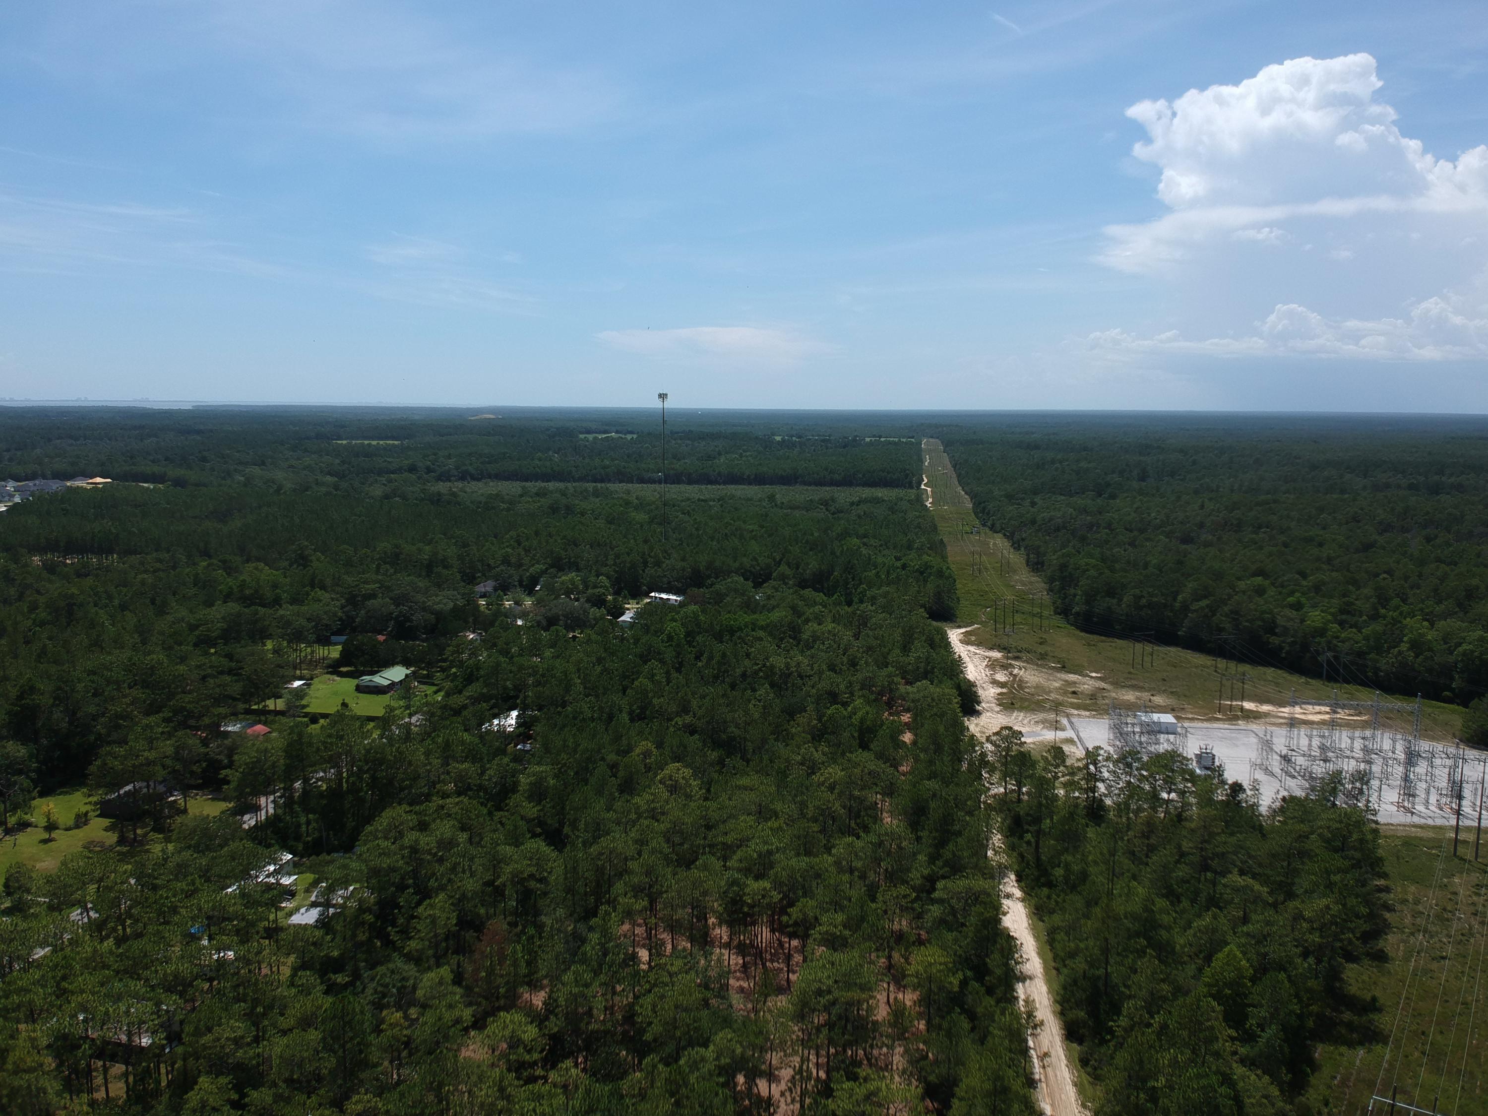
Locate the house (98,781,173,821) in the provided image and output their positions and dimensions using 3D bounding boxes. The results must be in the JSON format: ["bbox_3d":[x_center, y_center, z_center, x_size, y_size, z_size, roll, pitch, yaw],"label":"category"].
[{"bbox_3d":[-150.486,59.048,266.123,9.600,4.800,13.000,1,8,6],"label":"house"}]

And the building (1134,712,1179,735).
[{"bbox_3d":[128.892,51.632,335.675,10.391,3.506,9.119,2,8,8],"label":"building"}]

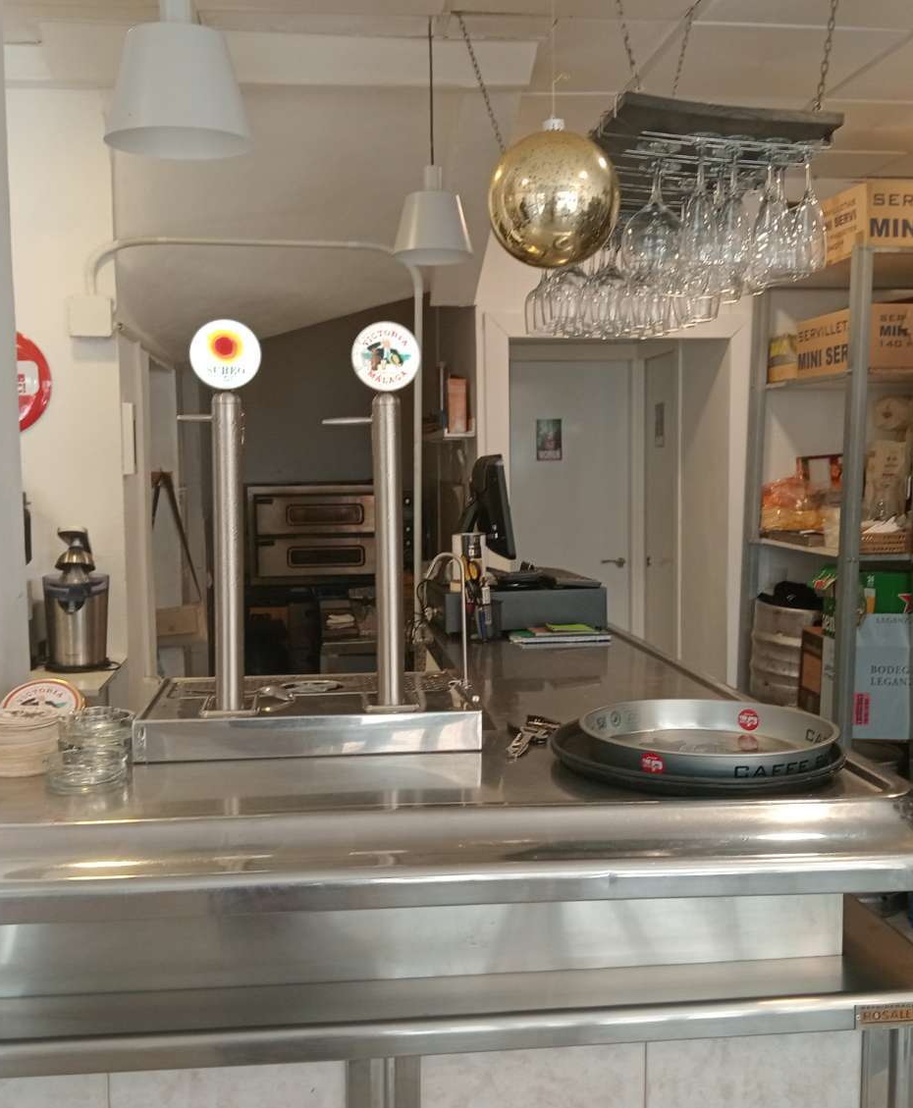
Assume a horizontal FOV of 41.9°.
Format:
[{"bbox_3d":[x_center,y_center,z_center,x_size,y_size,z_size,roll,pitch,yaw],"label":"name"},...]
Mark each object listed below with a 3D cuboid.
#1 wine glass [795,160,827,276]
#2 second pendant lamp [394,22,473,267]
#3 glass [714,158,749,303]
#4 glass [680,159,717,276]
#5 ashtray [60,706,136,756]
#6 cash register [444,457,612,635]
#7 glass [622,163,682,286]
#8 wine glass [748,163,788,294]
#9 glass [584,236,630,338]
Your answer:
[{"bbox_3d":[0.603,-0.596,2.046,0.071,0.210,0.071,-1,5,-5],"label":"wine glass"},{"bbox_3d":[-0.060,-1.012,2.916,0.200,0.578,0.200,-1,5,-5],"label":"second pendant lamp"},{"bbox_3d":[0.438,-0.542,1.882,0.061,0.212,0.061,2,5,-7],"label":"glass"},{"bbox_3d":[0.383,-0.547,1.876,0.061,0.206,0.061,2,5,-7],"label":"glass"},{"bbox_3d":[-0.446,0.220,1.484,0.094,0.038,0.094,-1,5,-7],"label":"ashtray"},{"bbox_3d":[0.140,-0.043,3.141,0.415,0.430,0.410,-1,5,-10],"label":"cash register"},{"bbox_3d":[0.332,-0.565,1.986,0.101,0.215,0.101,2,5,-7],"label":"glass"},{"bbox_3d":[0.496,-0.543,1.889,0.065,0.211,0.065,2,5,-7],"label":"wine glass"},{"bbox_3d":[0.344,-0.605,2.674,0.092,0.221,0.092,2,5,-7],"label":"glass"}]

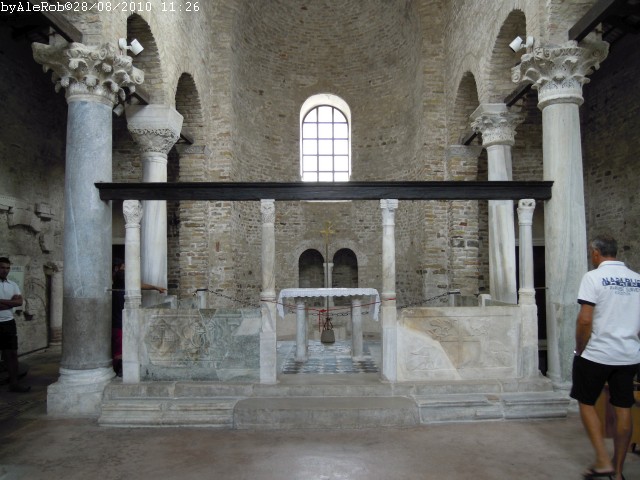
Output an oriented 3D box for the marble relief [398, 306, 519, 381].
[{"bbox_3d":[1.455,1.106,5.493,1.257,0.807,0.100,0,-2,1],"label":"marble relief"}]

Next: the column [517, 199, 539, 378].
[{"bbox_3d":[2.251,0.520,5.617,0.193,1.922,0.188,0,-2,0],"label":"column"}]

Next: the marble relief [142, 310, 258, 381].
[{"bbox_3d":[-1.280,1.123,5.546,1.275,0.781,0.109,0,-2,0],"label":"marble relief"}]

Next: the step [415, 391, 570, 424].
[{"bbox_3d":[1.768,1.748,5.415,1.541,0.212,0.395,0,-2,0],"label":"step"}]

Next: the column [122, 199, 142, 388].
[{"bbox_3d":[-2.018,0.539,5.538,0.190,1.930,0.190,0,-2,1],"label":"column"}]

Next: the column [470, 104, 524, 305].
[{"bbox_3d":[2.838,-0.098,8.052,0.662,3.794,0.662,0,-2,0],"label":"column"}]

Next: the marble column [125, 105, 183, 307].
[{"bbox_3d":[-2.582,-0.098,8.052,0.682,3.794,0.682,0,-2,0],"label":"marble column"}]

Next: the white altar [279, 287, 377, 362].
[{"bbox_3d":[0.120,1.107,6.901,1.275,0.909,0.771,0,-2,0],"label":"white altar"}]

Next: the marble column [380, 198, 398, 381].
[{"bbox_3d":[0.748,0.525,5.505,0.190,1.929,0.190,0,-2,1],"label":"marble column"}]

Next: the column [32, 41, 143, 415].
[{"bbox_3d":[-2.648,-0.101,5.896,0.790,3.943,0.790,0,-2,0],"label":"column"}]

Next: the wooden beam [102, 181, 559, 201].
[{"bbox_3d":[0.038,-0.514,5.615,4.871,0.183,0.208,0,-2,0],"label":"wooden beam"}]

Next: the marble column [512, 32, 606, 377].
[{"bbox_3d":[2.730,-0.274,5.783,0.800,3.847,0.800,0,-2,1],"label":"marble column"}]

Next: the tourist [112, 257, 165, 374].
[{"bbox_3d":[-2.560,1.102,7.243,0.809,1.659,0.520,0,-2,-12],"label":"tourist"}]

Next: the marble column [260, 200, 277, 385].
[{"bbox_3d":[-0.551,0.537,5.537,0.170,1.951,0.173,0,-2,0],"label":"marble column"}]

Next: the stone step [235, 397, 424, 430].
[{"bbox_3d":[0.070,1.733,5.179,1.748,0.210,0.410,0,-2,1],"label":"stone step"}]

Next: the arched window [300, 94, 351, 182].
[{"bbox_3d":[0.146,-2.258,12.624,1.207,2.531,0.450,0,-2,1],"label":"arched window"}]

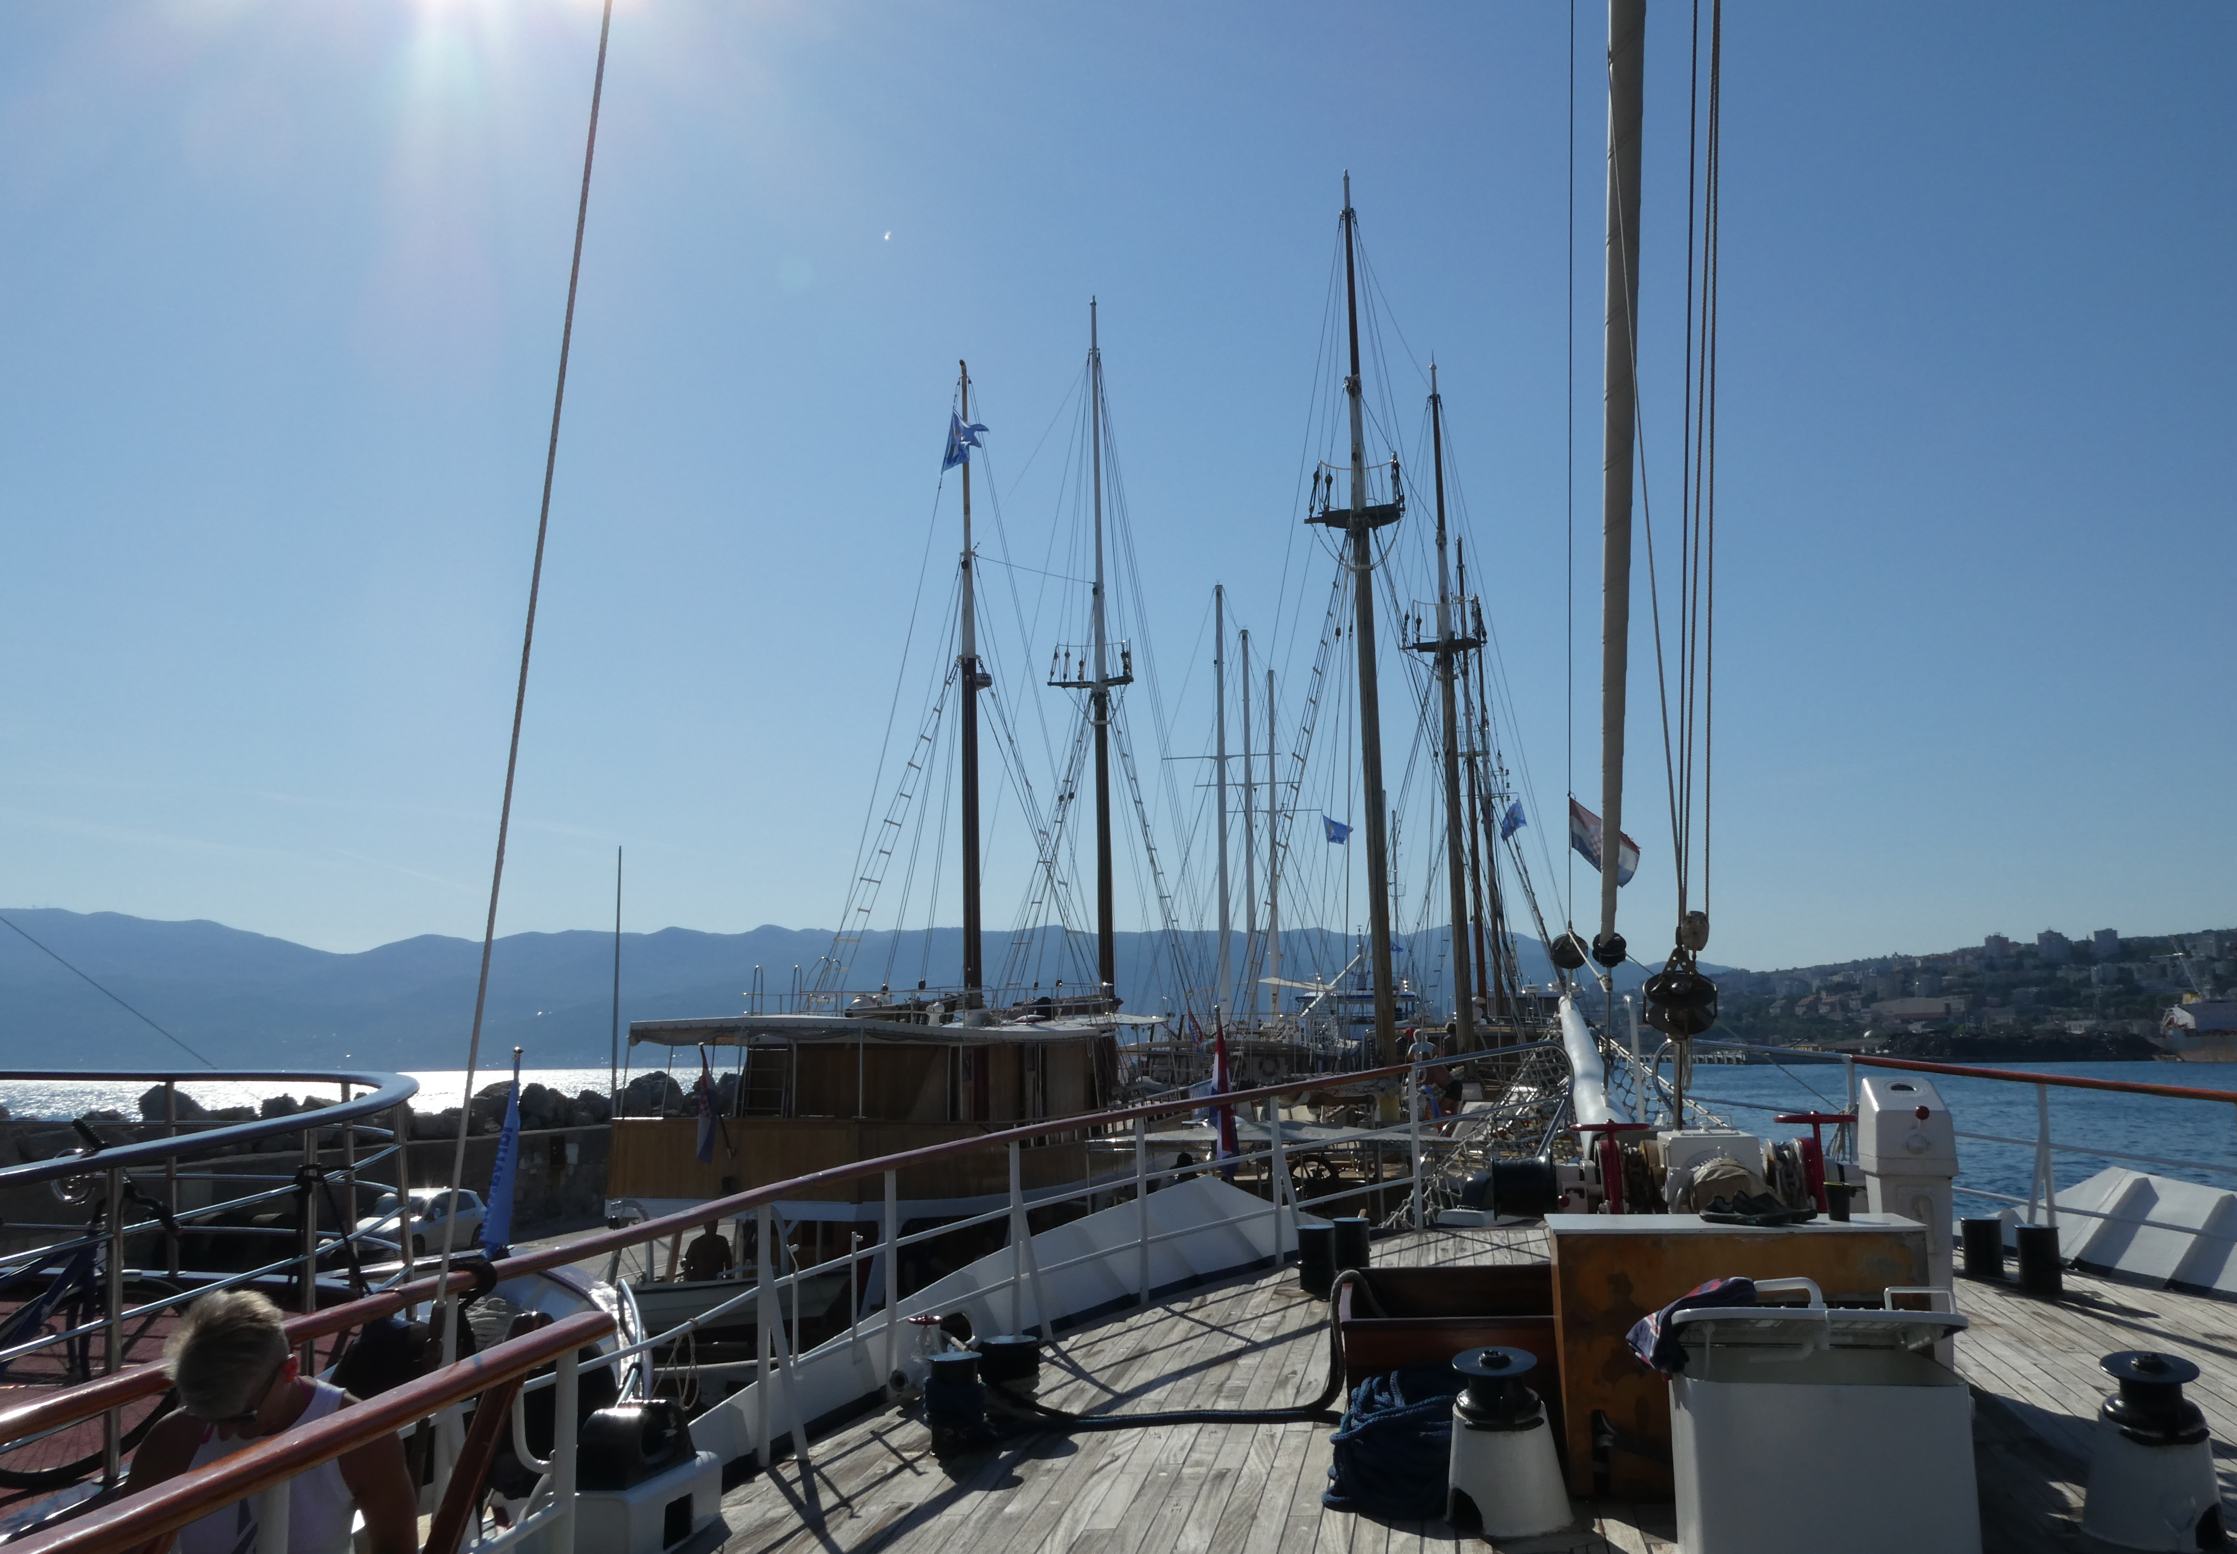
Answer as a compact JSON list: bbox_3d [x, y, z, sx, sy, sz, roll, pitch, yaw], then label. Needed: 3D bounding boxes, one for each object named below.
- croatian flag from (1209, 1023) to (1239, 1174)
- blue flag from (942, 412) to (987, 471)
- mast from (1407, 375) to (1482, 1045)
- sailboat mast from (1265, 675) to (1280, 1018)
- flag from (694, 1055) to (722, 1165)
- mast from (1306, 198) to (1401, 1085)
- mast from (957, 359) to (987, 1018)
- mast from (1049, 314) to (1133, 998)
[{"bbox_3d":[1.295,3.937,22.155,0.385,1.862,0.350,-1,-9,0],"label":"croatian flag"},{"bbox_3d":[-2.791,-6.071,32.656,0.820,1.072,0.400,1,-9,-10],"label":"blue flag"},{"bbox_3d":[8.037,-1.607,43.779,1.800,17.727,1.000,-4,-9,18],"label":"mast"},{"bbox_3d":[6.537,3.059,76.454,0.380,15.691,0.360,-2,-9,15],"label":"sailboat mast"},{"bbox_3d":[-5.026,4.053,22.146,0.321,1.369,0.300,-1,-9,0],"label":"flag"},{"bbox_3d":[4.783,-2.812,34.862,1.750,18.862,1.000,-4,-9,18],"label":"mast"},{"bbox_3d":[-2.703,-1.349,32.616,0.450,12.962,0.450,-5,-9,18],"label":"mast"},{"bbox_3d":[-0.394,-2.373,40.369,1.750,17.439,0.800,-4,-9,18],"label":"mast"}]

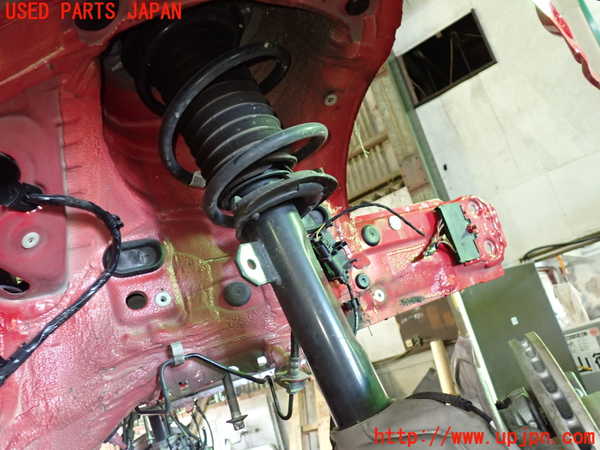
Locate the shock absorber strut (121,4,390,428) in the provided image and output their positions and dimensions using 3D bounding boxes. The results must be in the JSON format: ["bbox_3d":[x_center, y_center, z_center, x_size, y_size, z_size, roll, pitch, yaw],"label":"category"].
[{"bbox_3d":[-0.037,-0.043,0.589,0.175,0.537,0.170,-25,-23,0],"label":"shock absorber strut"}]

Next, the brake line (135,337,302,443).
[{"bbox_3d":[-0.110,0.218,0.677,0.210,0.138,0.075,-16,-14,0],"label":"brake line"}]

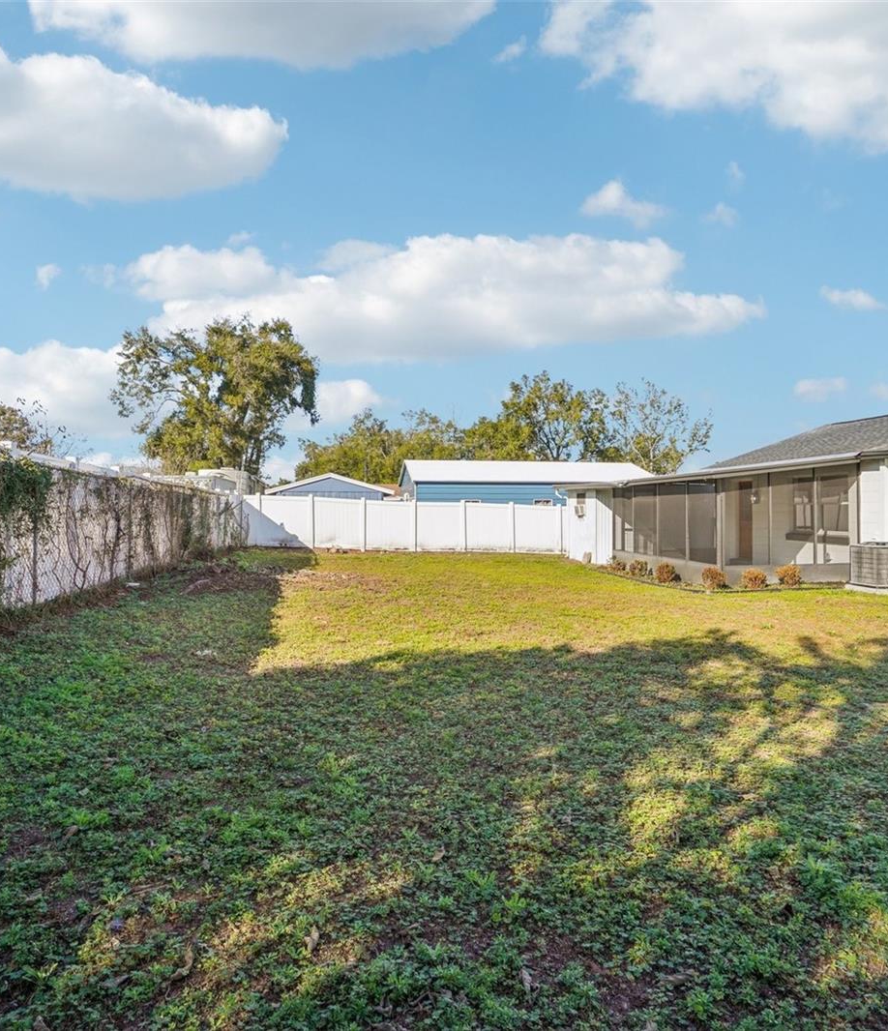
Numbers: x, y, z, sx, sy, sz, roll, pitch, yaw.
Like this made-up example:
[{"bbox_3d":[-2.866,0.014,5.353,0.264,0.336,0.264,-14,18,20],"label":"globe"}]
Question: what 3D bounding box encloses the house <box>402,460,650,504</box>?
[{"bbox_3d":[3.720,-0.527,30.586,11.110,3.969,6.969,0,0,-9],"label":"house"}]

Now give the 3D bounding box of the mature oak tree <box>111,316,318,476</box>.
[{"bbox_3d":[-14.219,-5.374,40.010,12.600,13.698,11.800,0,0,-20],"label":"mature oak tree"}]

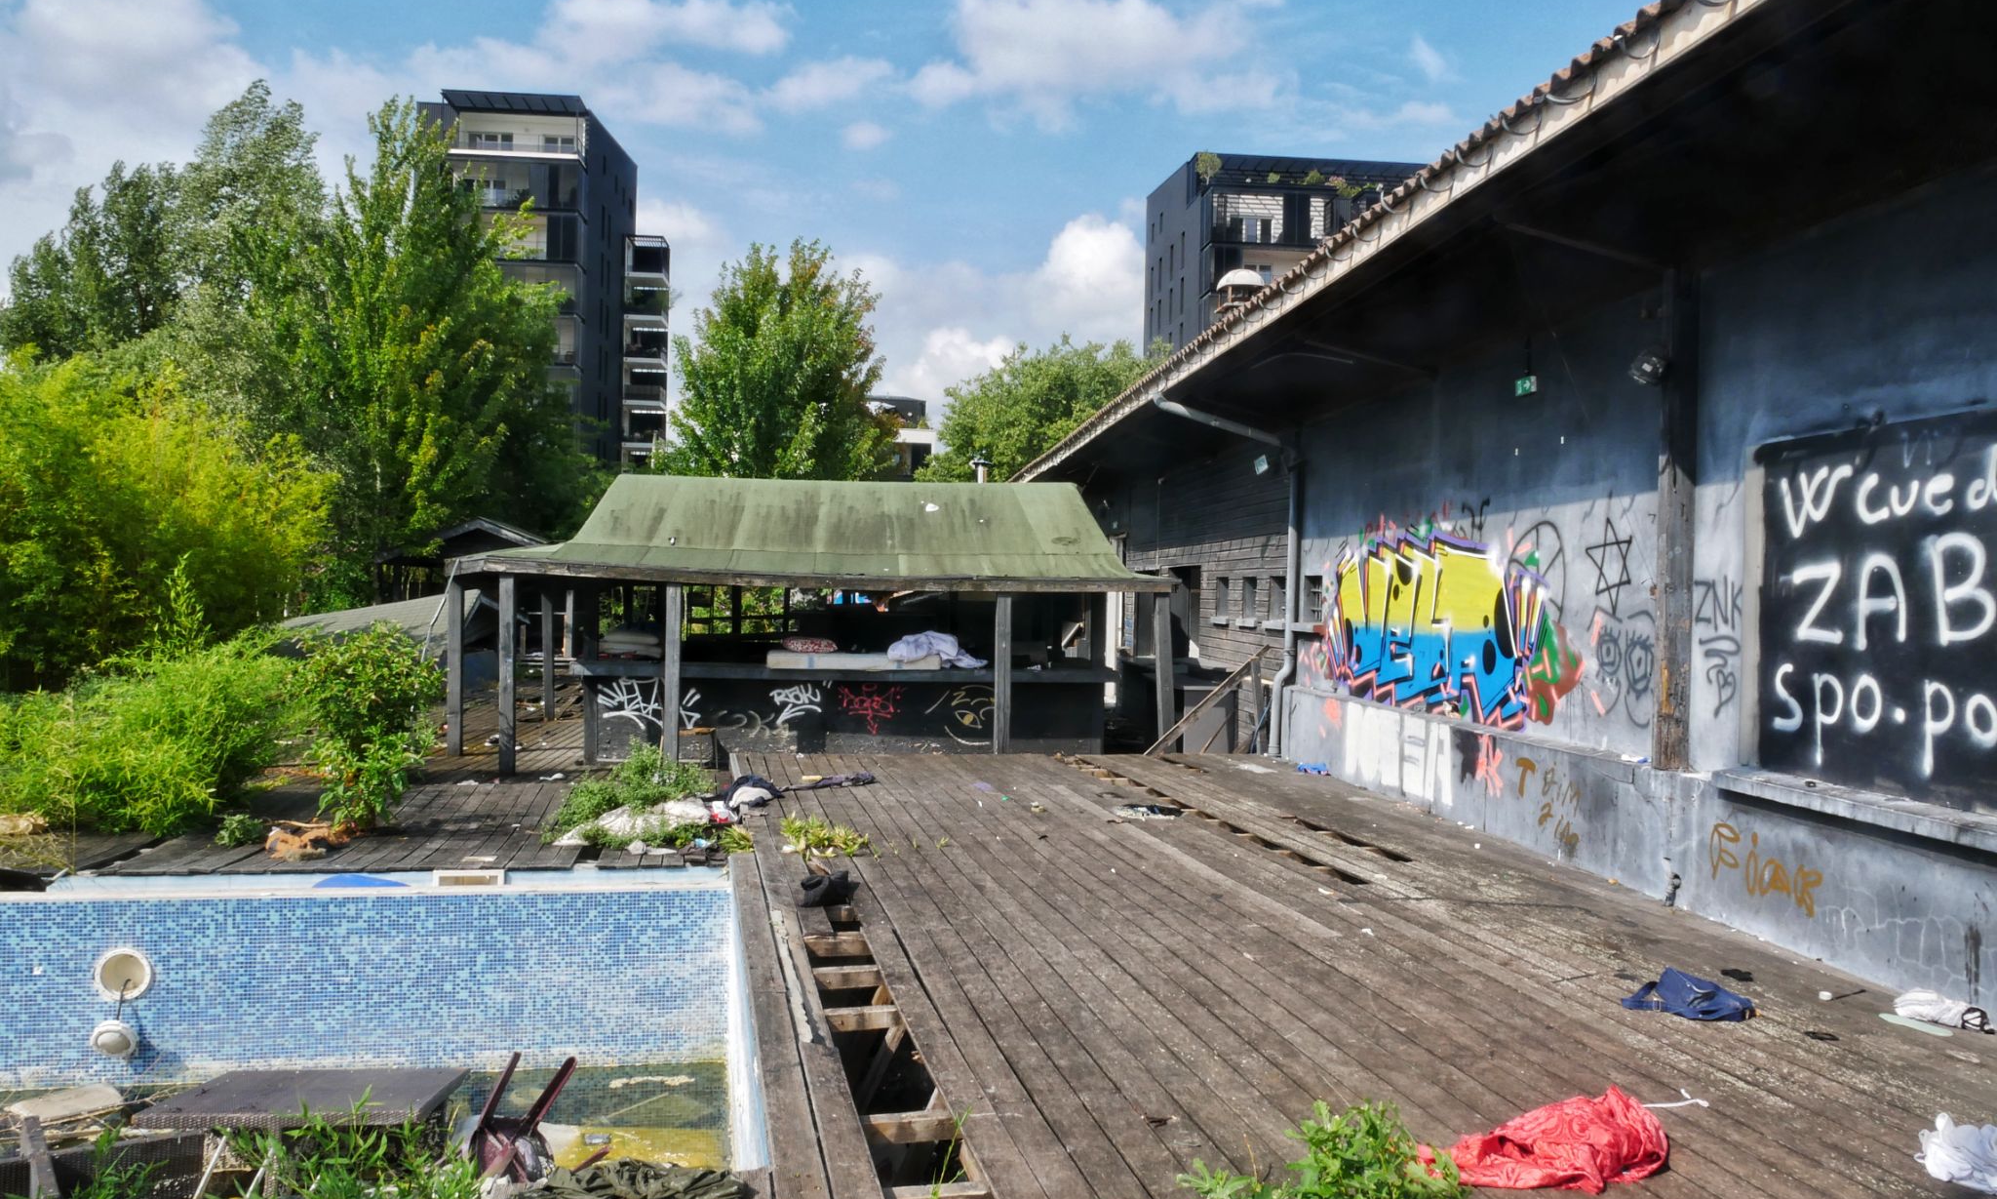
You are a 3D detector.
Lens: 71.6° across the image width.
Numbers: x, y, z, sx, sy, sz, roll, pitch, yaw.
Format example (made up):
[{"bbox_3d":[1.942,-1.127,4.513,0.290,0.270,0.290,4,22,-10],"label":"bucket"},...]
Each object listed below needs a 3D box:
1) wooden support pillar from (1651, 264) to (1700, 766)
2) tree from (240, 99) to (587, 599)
[{"bbox_3d":[3.810,-0.450,7.800,0.150,2.820,0.150,1,0,-6],"label":"wooden support pillar"},{"bbox_3d":[-9.500,-3.150,22.500,5.700,9.900,5.700,1,0,0],"label":"tree"}]

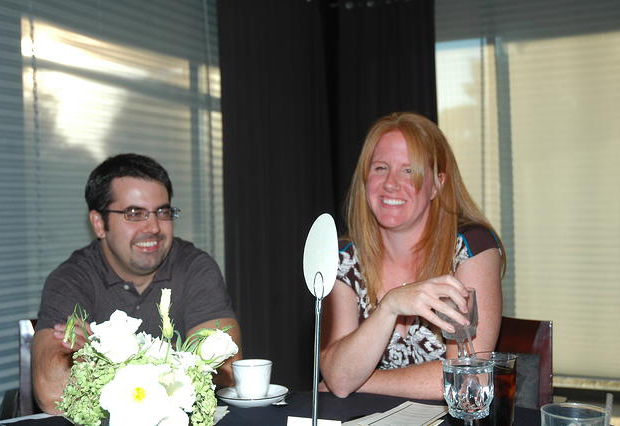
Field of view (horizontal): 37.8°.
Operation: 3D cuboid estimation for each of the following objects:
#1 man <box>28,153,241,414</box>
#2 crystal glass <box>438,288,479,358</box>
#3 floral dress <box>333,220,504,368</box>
[{"bbox_3d":[-0.370,0.505,1.970,0.560,1.250,0.760,-2,2,-18],"label":"man"},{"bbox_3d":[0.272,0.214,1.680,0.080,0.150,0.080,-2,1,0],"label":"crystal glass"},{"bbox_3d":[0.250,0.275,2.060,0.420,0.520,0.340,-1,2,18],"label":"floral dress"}]

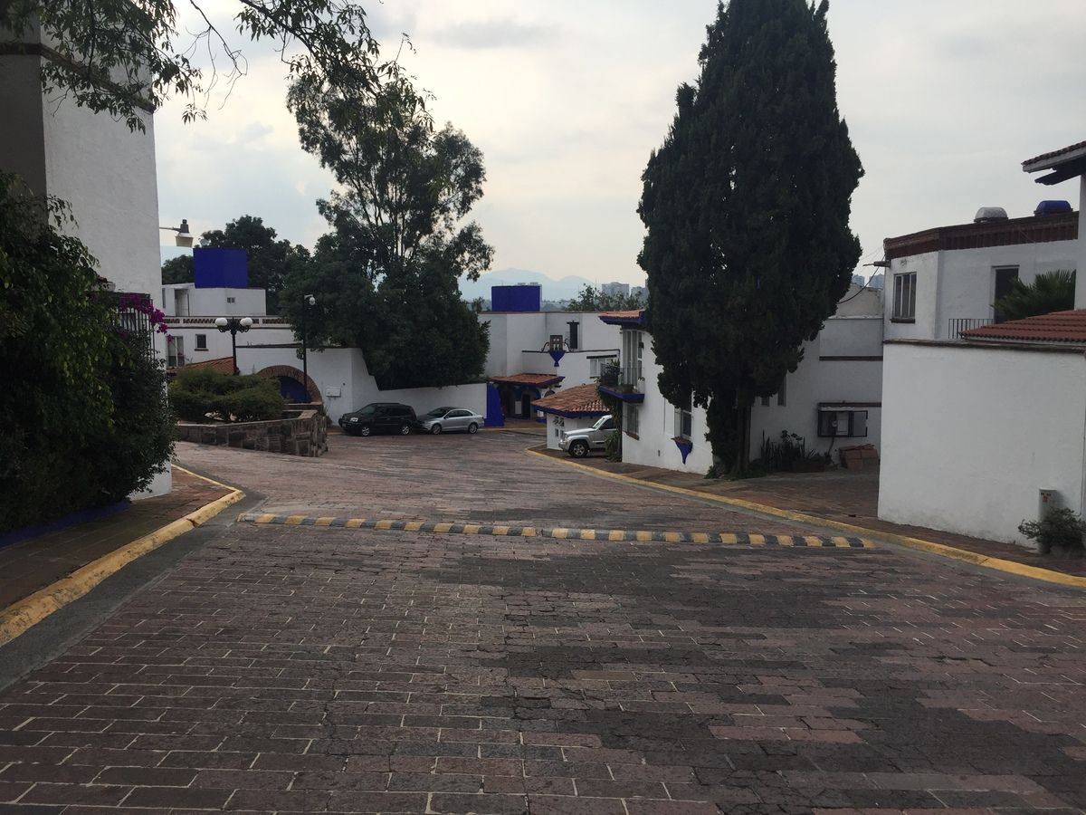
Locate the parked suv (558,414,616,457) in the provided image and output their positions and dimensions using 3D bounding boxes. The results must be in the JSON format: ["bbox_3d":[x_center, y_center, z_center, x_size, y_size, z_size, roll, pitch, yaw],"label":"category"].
[{"bbox_3d":[2.950,1.312,41.565,4.500,1.790,1.840,-2,6,-15],"label":"parked suv"}]

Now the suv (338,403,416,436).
[{"bbox_3d":[-9.400,0.677,52.056,4.500,1.700,1.770,-5,8,-42],"label":"suv"}]

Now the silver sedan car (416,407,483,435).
[{"bbox_3d":[-5.630,0.719,54.574,4.620,1.460,1.780,-5,8,-40],"label":"silver sedan car"}]

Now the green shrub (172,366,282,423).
[{"bbox_3d":[-13.227,-0.512,38.155,4.500,2.300,3.500,-2,6,-19],"label":"green shrub"}]

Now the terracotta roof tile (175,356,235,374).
[{"bbox_3d":[-18.588,-2.314,50.032,3.600,1.200,3.200,0,6,0],"label":"terracotta roof tile"}]

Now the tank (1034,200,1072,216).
[{"bbox_3d":[10.908,-4.268,19.460,0.750,0.360,0.750,3,7,23],"label":"tank"}]

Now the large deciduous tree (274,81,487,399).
[{"bbox_3d":[-9.826,-10.339,57.233,12.800,21.400,11.500,-1,6,-10],"label":"large deciduous tree"}]

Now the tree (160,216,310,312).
[{"bbox_3d":[-26.563,-9.347,77.447,12.800,13.600,12.000,-2,6,-19],"label":"tree"}]

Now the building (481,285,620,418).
[{"bbox_3d":[1.200,-4.214,65.921,10.000,9.000,10.500,-5,8,-41],"label":"building"}]

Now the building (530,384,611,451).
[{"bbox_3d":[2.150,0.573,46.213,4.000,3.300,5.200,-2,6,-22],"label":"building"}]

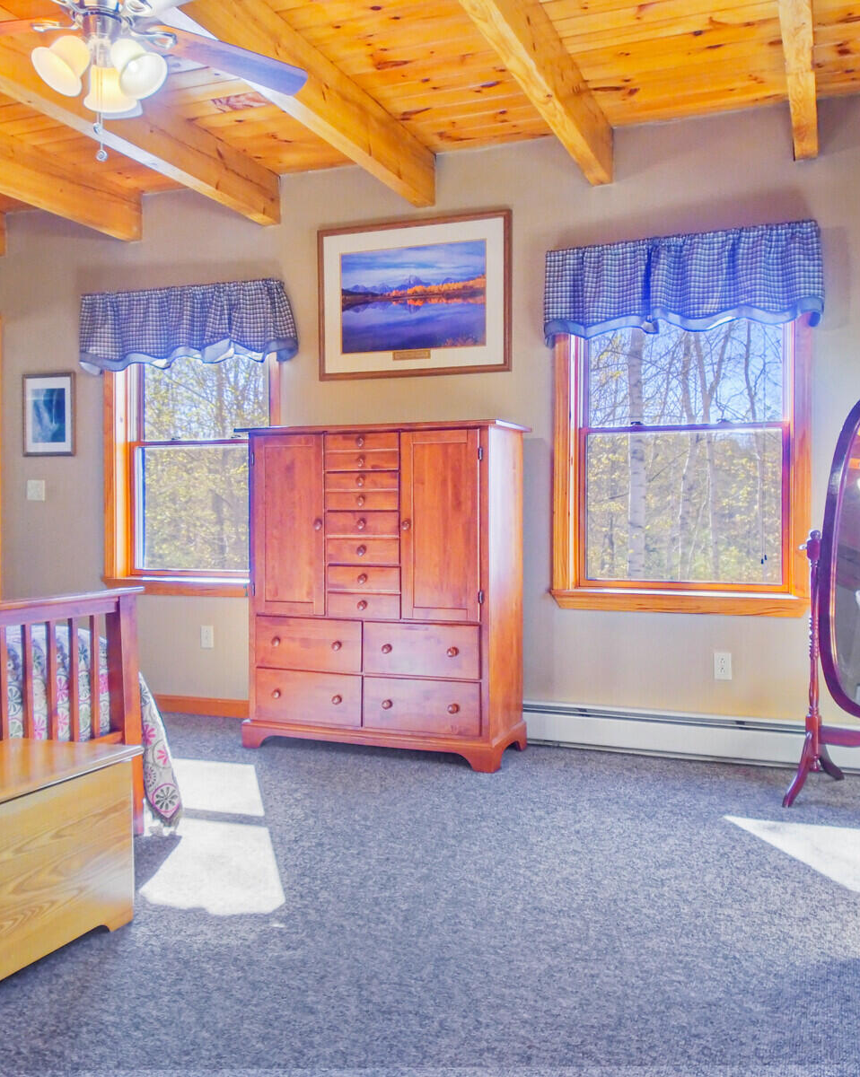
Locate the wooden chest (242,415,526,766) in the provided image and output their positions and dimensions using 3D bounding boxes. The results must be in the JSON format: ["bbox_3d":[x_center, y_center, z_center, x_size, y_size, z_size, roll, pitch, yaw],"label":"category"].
[{"bbox_3d":[-0.209,0.225,4.024,1.170,1.400,0.450,1,1,21],"label":"wooden chest"}]

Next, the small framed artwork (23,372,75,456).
[{"bbox_3d":[-2.094,-0.679,5.023,0.360,0.452,0.030,1,1,21],"label":"small framed artwork"}]

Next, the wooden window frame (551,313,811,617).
[{"bbox_3d":[1.043,-0.399,3.859,1.070,1.440,0.120,1,1,21],"label":"wooden window frame"}]

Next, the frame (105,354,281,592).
[{"bbox_3d":[-1.238,-0.421,4.720,1.070,1.440,0.120,1,1,21],"label":"frame"}]

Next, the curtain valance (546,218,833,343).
[{"bbox_3d":[1.026,-1.038,3.777,1.110,0.420,0.140,1,1,21],"label":"curtain valance"}]

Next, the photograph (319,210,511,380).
[{"bbox_3d":[-0.082,-1.112,4.248,0.965,0.722,0.035,1,1,21],"label":"photograph"}]

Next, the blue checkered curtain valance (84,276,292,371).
[{"bbox_3d":[-1.229,-1.064,4.629,1.250,0.420,0.140,1,1,21],"label":"blue checkered curtain valance"}]

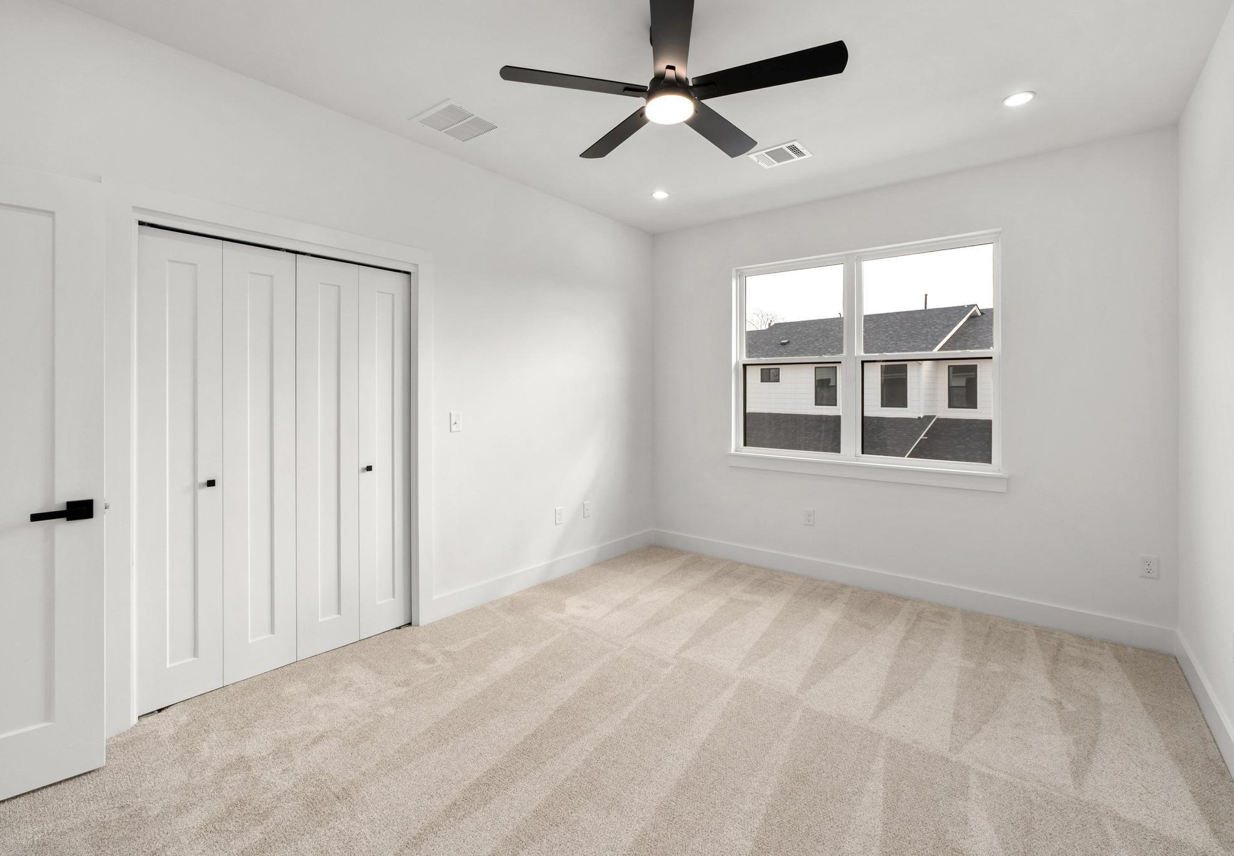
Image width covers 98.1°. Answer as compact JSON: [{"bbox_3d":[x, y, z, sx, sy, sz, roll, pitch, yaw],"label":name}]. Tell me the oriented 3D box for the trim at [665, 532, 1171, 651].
[{"bbox_3d":[1.628,1.057,3.803,3.280,0.140,0.020,3,5,37],"label":"trim"}]

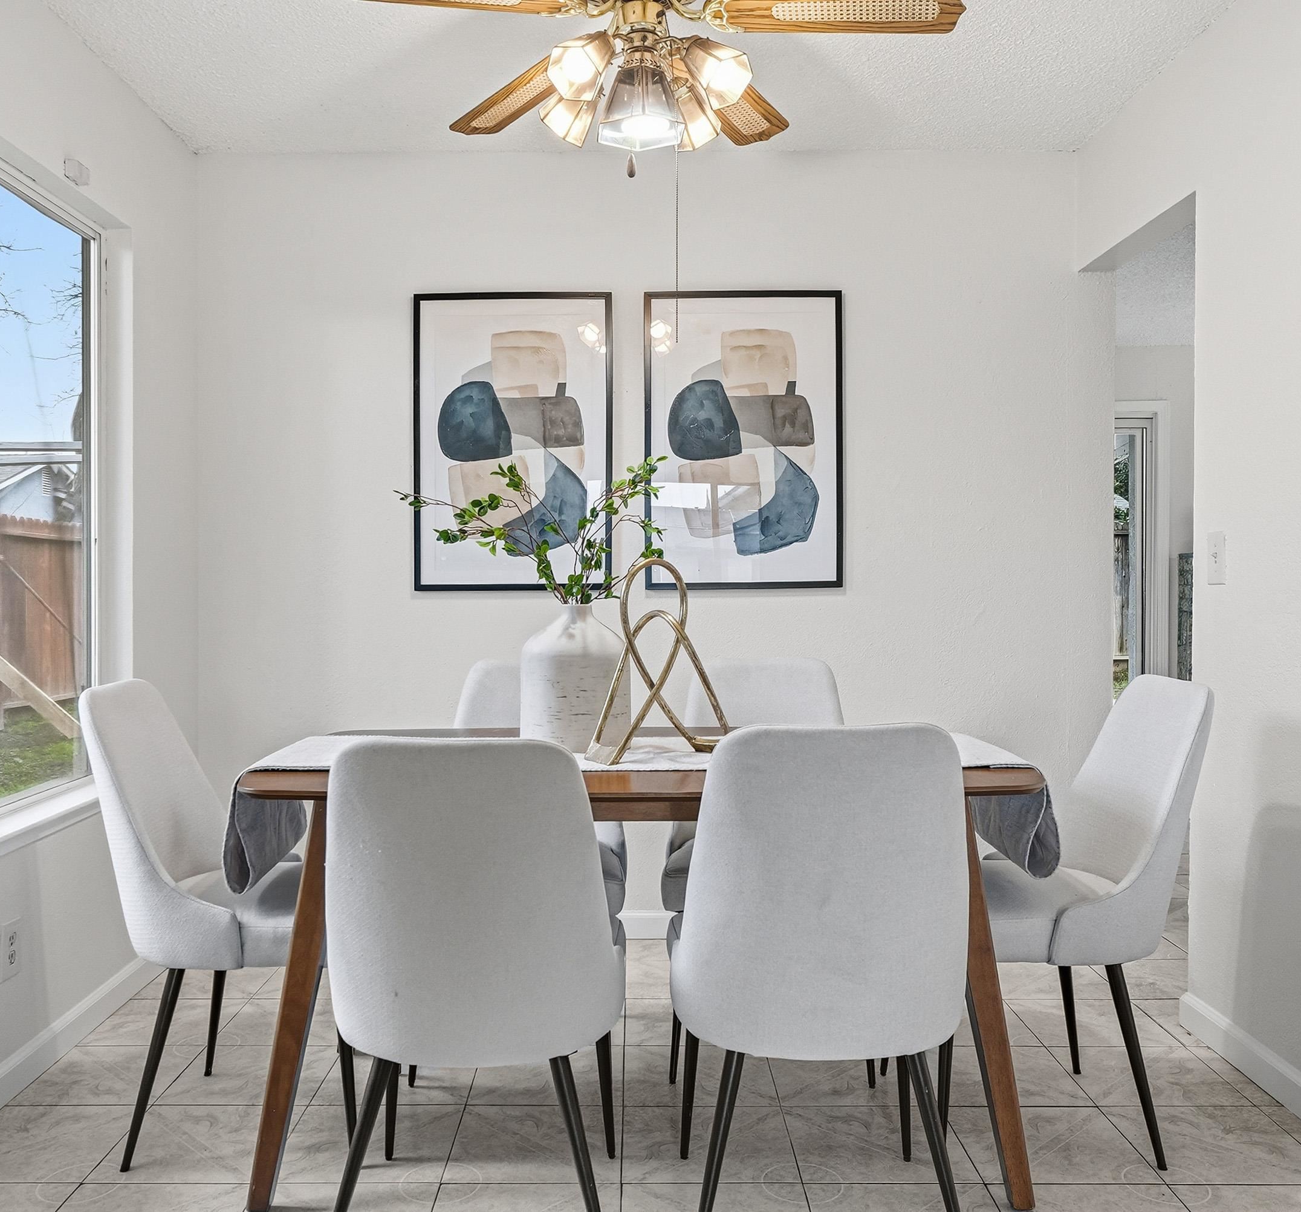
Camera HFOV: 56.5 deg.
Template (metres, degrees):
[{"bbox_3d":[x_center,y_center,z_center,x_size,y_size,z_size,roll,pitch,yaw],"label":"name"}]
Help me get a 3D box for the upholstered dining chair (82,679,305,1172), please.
[{"bbox_3d":[-0.812,0.598,2.483,0.600,0.900,0.495,0,1,-1],"label":"upholstered dining chair"}]

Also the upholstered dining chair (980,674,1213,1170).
[{"bbox_3d":[0.784,0.598,2.483,0.600,0.900,0.495,0,1,-1],"label":"upholstered dining chair"}]

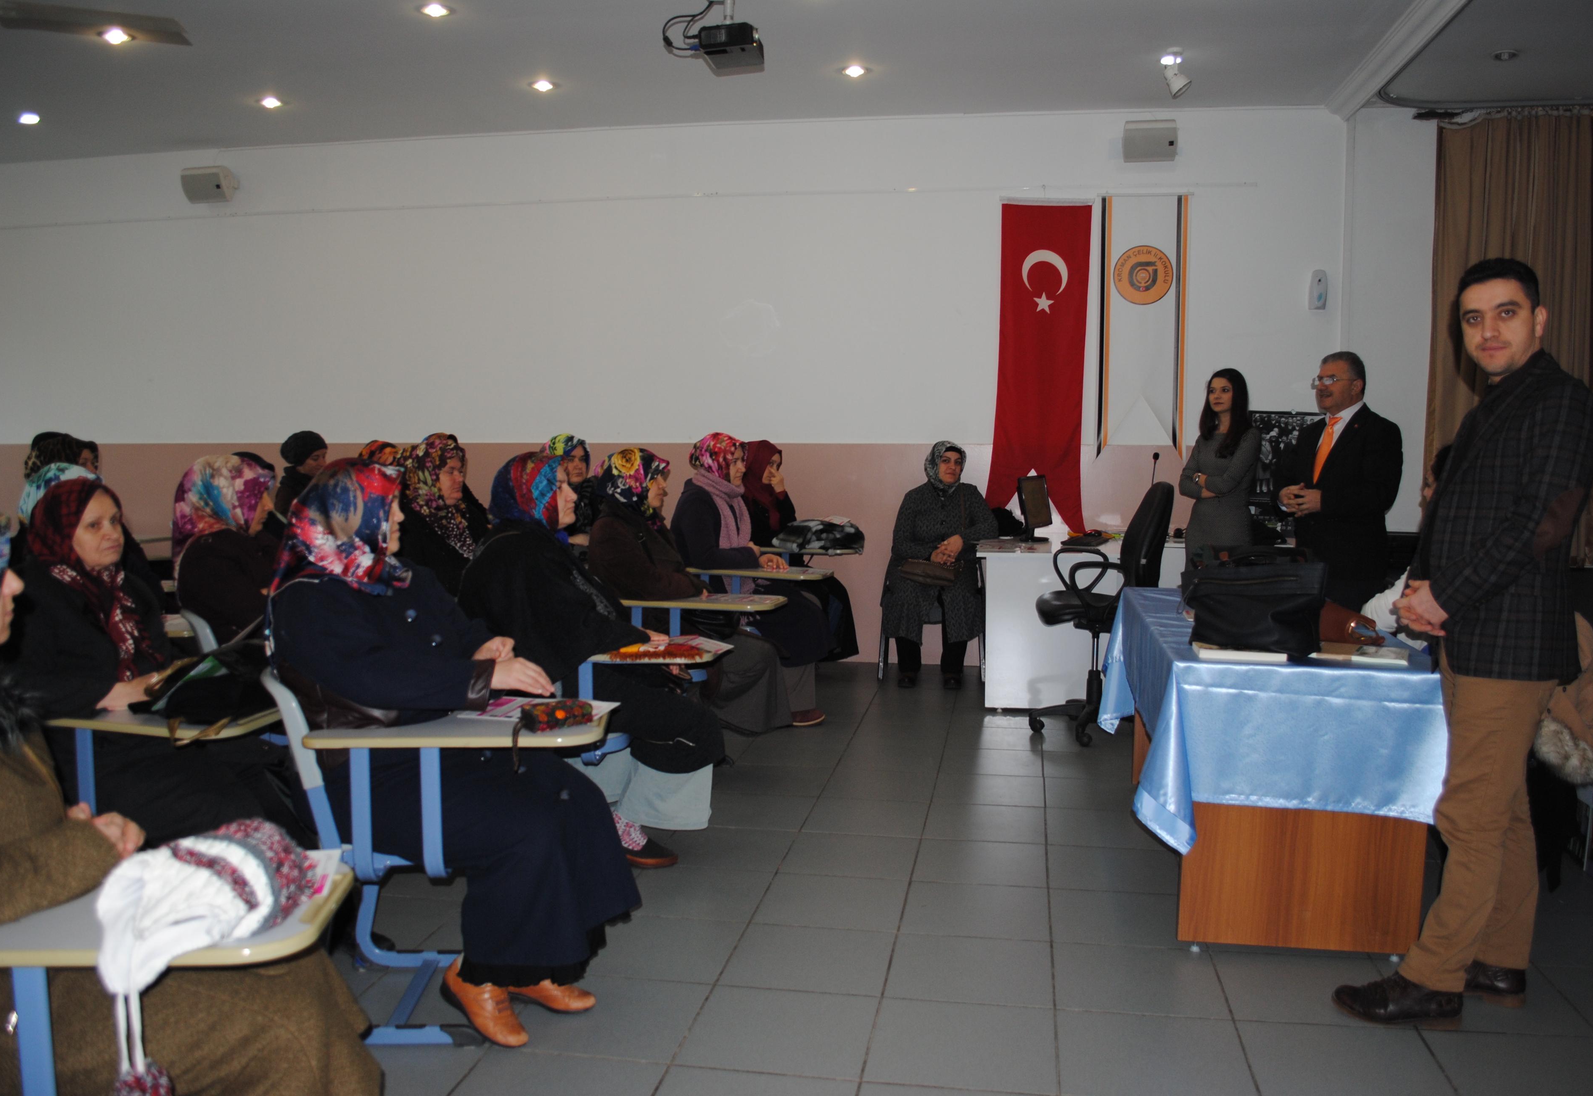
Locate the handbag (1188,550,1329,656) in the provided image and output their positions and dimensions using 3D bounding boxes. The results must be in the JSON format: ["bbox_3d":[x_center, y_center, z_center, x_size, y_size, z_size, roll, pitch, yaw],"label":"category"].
[{"bbox_3d":[1.179,0.131,3.175,0.360,0.260,0.160,1,5,10],"label":"handbag"}]

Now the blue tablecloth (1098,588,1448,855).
[{"bbox_3d":[1.378,0.467,3.772,0.750,0.500,1.660,1,5,10],"label":"blue tablecloth"}]

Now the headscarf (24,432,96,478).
[{"bbox_3d":[-2.721,-0.281,4.552,0.270,0.300,0.240,1,5,16],"label":"headscarf"}]

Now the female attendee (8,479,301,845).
[{"bbox_3d":[-1.516,0.424,2.887,0.800,1.190,0.550,2,5,14],"label":"female attendee"}]

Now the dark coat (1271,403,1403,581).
[{"bbox_3d":[2.148,-0.231,4.892,0.350,0.740,0.530,-3,6,-28],"label":"dark coat"}]

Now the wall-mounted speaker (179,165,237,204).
[{"bbox_3d":[-3.590,-2.215,7.518,0.280,0.200,0.170,1,22,10],"label":"wall-mounted speaker"}]

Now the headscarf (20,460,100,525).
[{"bbox_3d":[-2.350,-0.143,3.876,0.280,0.280,0.240,1,5,10],"label":"headscarf"}]

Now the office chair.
[{"bbox_3d":[1.344,0.264,5.420,0.650,1.120,0.600,1,5,10],"label":"office chair"}]

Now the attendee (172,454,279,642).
[{"bbox_3d":[-1.457,0.336,3.703,0.780,1.220,0.540,1,5,6],"label":"attendee"}]

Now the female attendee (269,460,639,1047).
[{"bbox_3d":[-0.777,0.424,2.754,0.860,1.230,0.560,1,5,2],"label":"female attendee"}]

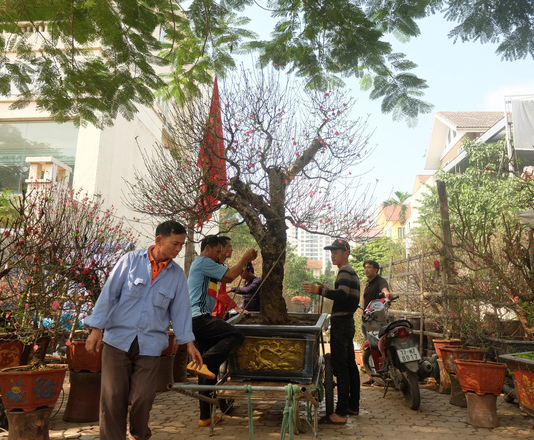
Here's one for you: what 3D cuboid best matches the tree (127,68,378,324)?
[{"bbox_3d":[-0.123,-0.227,4.220,2.350,2.360,2.200,2,-11,0],"label":"tree"}]

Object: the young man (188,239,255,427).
[{"bbox_3d":[-0.383,0.903,3.784,0.640,1.580,0.500,6,-12,-21],"label":"young man"}]

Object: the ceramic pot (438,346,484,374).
[{"bbox_3d":[2.076,1.510,4.696,0.460,0.270,0.440,0,-11,11],"label":"ceramic pot"}]

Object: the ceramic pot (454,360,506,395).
[{"bbox_3d":[1.918,1.404,3.934,0.460,0.280,0.440,0,-11,11],"label":"ceramic pot"}]

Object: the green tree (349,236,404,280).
[{"bbox_3d":[3.643,2.208,14.874,2.200,3.500,2.200,2,-11,0],"label":"green tree"}]

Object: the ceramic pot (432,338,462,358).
[{"bbox_3d":[2.232,1.602,5.442,0.360,0.250,0.360,2,-11,0],"label":"ceramic pot"}]

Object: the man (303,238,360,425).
[{"bbox_3d":[0.611,0.964,4.070,0.520,1.630,0.450,0,-11,9],"label":"man"}]

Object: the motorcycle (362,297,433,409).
[{"bbox_3d":[1.446,1.472,5.028,0.670,1.050,1.850,-2,-11,-1],"label":"motorcycle"}]

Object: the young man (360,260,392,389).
[{"bbox_3d":[1.426,1.341,5.847,0.500,1.620,0.380,-4,-13,29],"label":"young man"}]

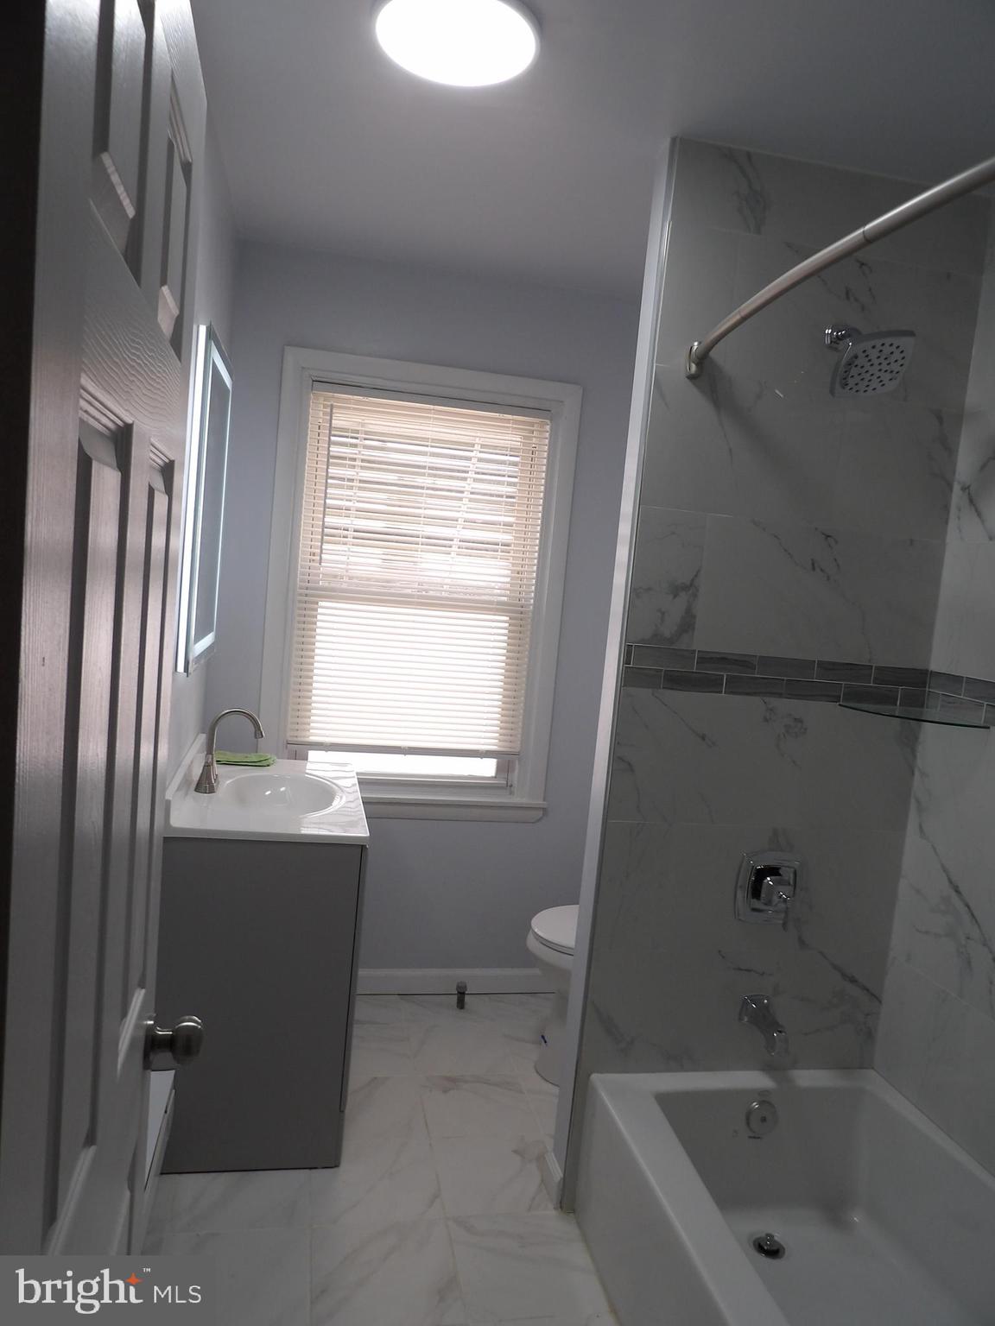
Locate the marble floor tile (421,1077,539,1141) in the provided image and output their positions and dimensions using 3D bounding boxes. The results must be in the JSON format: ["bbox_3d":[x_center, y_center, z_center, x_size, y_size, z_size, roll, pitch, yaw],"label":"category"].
[{"bbox_3d":[-0.057,1.262,2.620,0.305,0.010,0.302,4,6,-12],"label":"marble floor tile"}]

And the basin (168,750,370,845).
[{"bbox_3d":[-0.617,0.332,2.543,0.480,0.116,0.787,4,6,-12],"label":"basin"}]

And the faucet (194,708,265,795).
[{"bbox_3d":[-0.716,0.236,2.469,0.174,0.231,0.060,4,6,-12],"label":"faucet"}]

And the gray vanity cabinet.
[{"bbox_3d":[-0.658,0.787,2.586,0.476,0.828,0.772,4,6,-12],"label":"gray vanity cabinet"}]

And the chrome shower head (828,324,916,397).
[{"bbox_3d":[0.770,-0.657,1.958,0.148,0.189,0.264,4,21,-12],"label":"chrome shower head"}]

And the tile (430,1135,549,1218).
[{"bbox_3d":[-0.003,1.296,2.324,0.293,0.010,0.302,4,6,-12],"label":"tile"}]

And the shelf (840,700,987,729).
[{"bbox_3d":[0.947,0.121,2.104,0.230,0.011,0.225,4,6,-12],"label":"shelf"}]

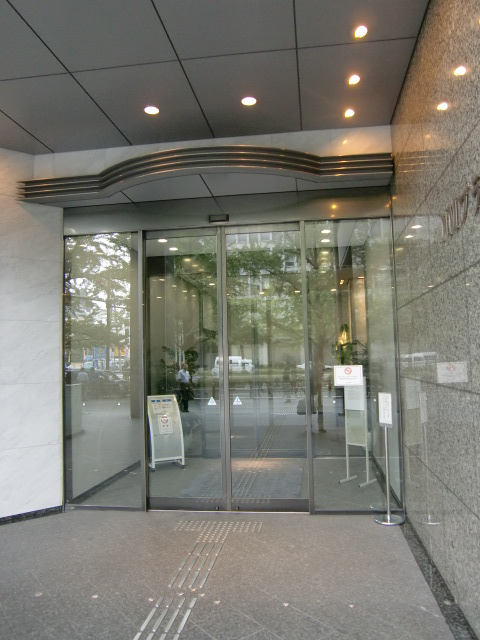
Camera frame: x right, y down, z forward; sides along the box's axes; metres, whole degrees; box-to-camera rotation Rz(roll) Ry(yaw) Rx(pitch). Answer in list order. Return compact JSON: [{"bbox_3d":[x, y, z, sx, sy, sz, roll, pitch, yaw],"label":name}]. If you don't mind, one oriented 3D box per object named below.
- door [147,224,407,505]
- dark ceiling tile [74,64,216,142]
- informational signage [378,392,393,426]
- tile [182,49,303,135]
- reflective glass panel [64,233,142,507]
[{"bbox_3d":[0.282,0.480,5.455,2.683,3.031,0.100,-2,-4,8],"label":"door"},{"bbox_3d":[-0.809,-1.953,4.774,0.902,0.030,1.431,-2,-4,8],"label":"dark ceiling tile"},{"bbox_3d":[1.437,0.891,5.100,0.025,0.335,0.215,0,-4,-25],"label":"informational signage"},{"bbox_3d":[0.086,-1.983,4.648,0.902,0.030,1.431,-2,-4,8],"label":"tile"},{"bbox_3d":[-1.509,0.526,5.707,0.904,3.021,0.050,-2,-4,8],"label":"reflective glass panel"}]

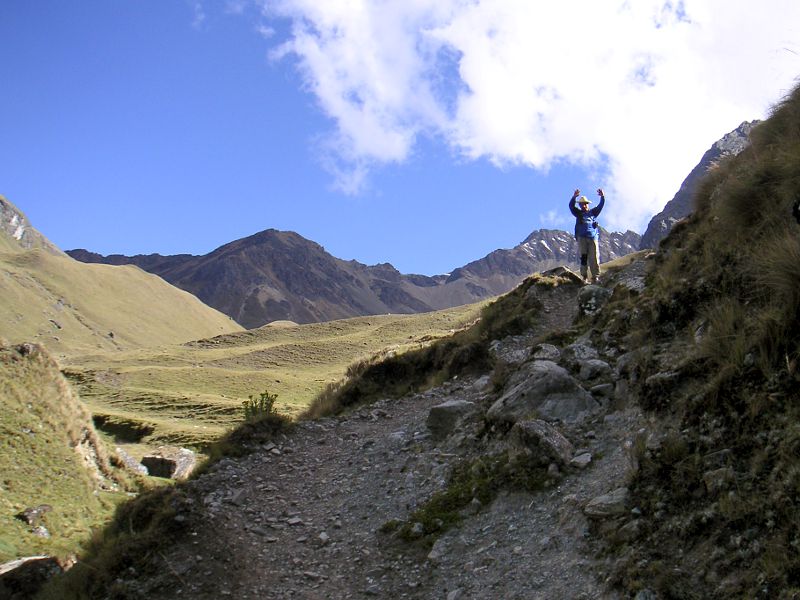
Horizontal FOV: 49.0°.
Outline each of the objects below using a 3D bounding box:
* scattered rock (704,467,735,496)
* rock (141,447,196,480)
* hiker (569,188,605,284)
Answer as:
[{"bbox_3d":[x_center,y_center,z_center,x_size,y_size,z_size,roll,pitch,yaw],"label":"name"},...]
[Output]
[{"bbox_3d":[2.394,1.364,6.600,0.240,0.220,0.210,-1,-3,24],"label":"scattered rock"},{"bbox_3d":[-5.404,3.817,20.500,1.250,0.780,1.150,1,-3,-14],"label":"rock"},{"bbox_3d":[3.823,-1.302,18.000,0.740,1.950,0.500,1,-3,-12],"label":"hiker"}]

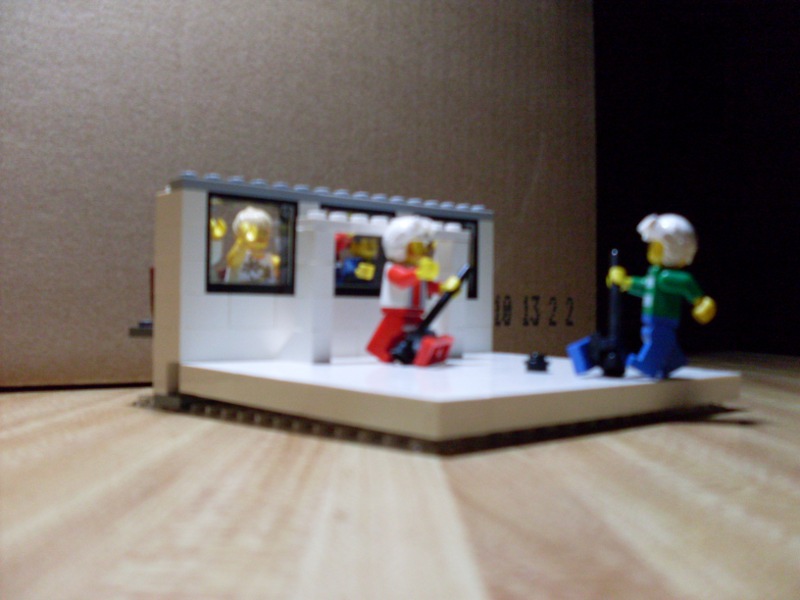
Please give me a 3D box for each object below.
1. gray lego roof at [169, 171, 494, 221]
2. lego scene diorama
[{"bbox_3d":[-0.016,-0.033,0.291,0.127,0.005,0.008,1,0,-41],"label":"gray lego roof"},{"bbox_3d":[0.011,-0.001,0.253,0.118,0.067,0.125,1,0,-41],"label":"lego scene diorama"}]

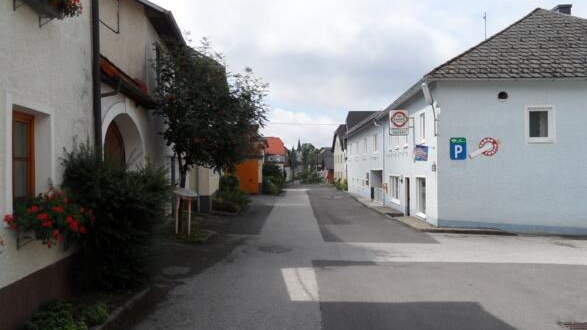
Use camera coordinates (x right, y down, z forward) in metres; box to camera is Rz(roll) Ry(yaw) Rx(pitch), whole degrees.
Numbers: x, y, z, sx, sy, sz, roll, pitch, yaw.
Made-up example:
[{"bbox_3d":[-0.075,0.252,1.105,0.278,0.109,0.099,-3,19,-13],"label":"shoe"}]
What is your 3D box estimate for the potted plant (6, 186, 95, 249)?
[{"bbox_3d":[-2.669,0.553,4.564,0.450,0.600,1.200,-1,-1,-8],"label":"potted plant"}]

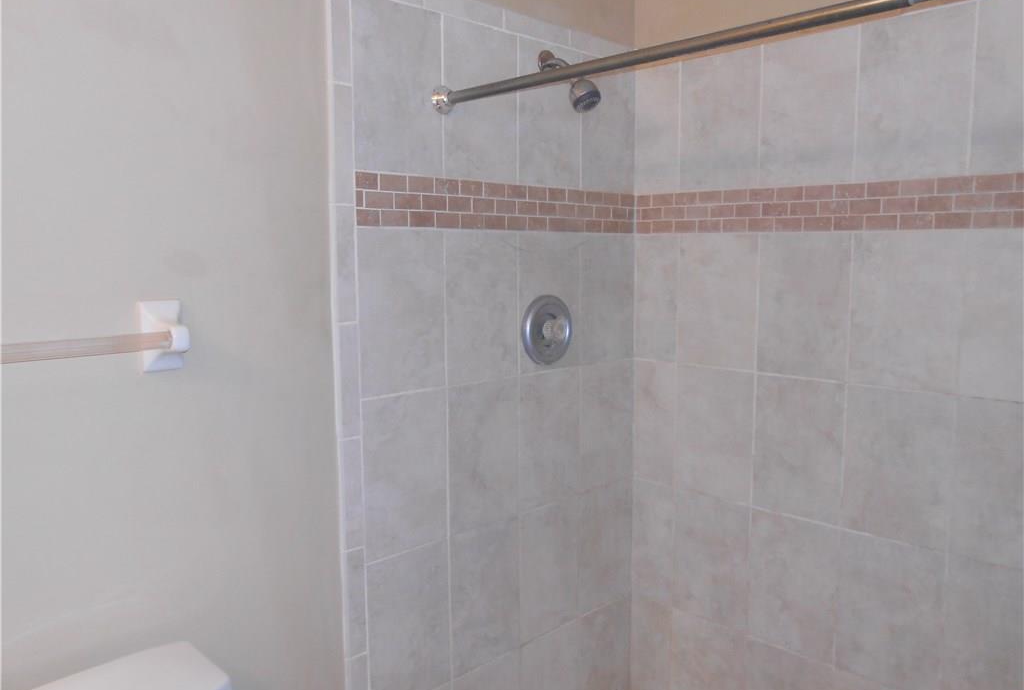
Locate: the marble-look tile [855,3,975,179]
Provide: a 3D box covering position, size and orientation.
[{"bbox_3d":[0.785,-0.486,1.504,0.010,0.311,0.209,-6,9,-44],"label":"marble-look tile"}]

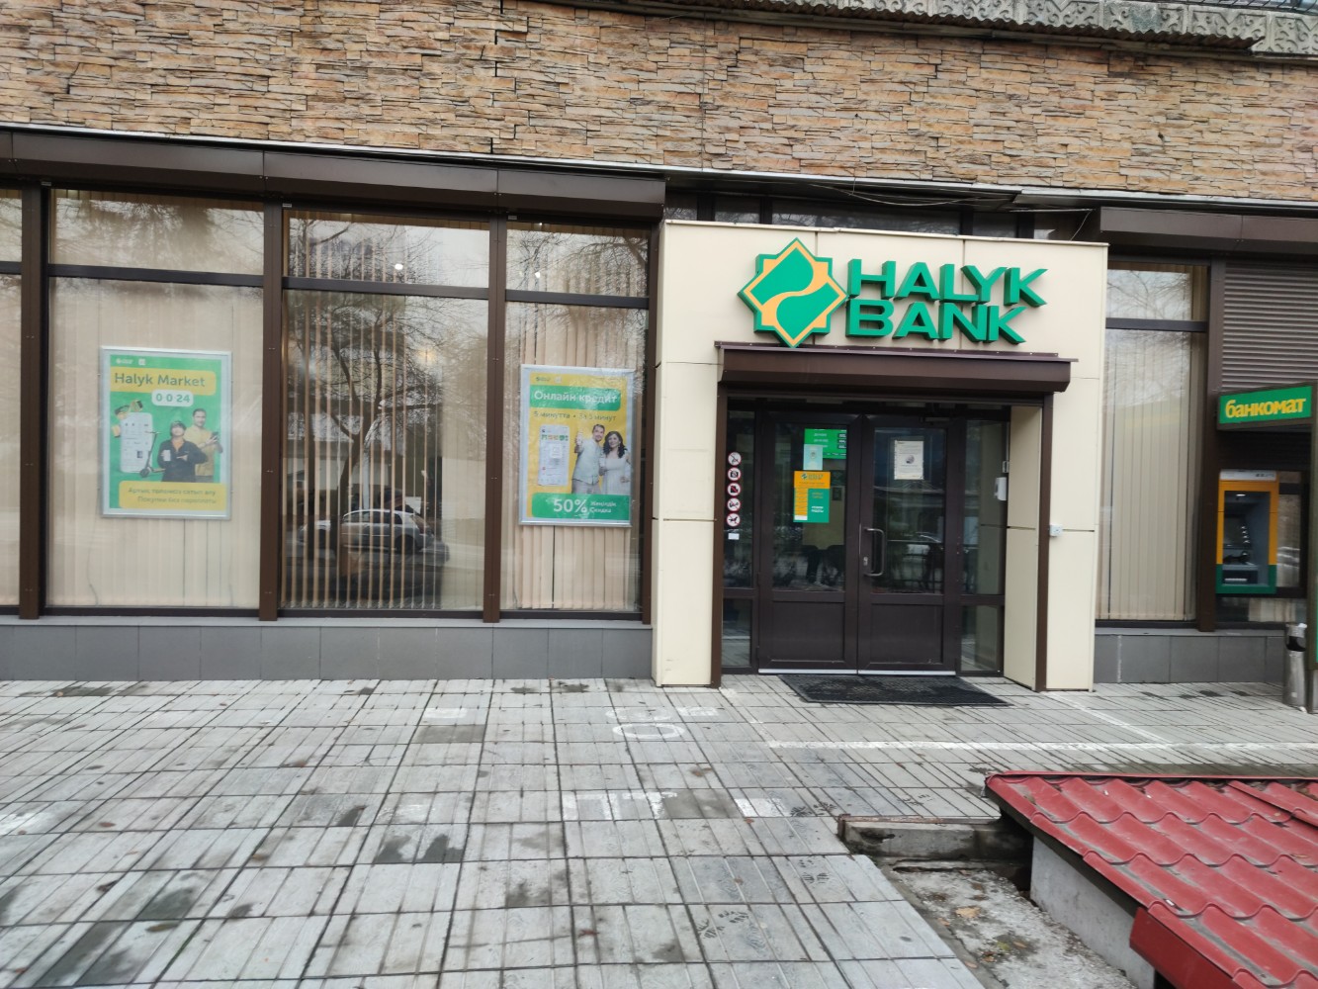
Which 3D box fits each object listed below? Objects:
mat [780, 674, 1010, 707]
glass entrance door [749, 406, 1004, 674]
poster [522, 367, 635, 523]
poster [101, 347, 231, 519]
[{"bbox_3d":[1.698,1.438,6.774,1.411,0.020,0.882,1,1,-7],"label":"mat"},{"bbox_3d":[1.745,0.388,7.279,2.031,2.109,0.100,1,1,-7],"label":"glass entrance door"},{"bbox_3d":[-0.625,-0.361,7.002,0.859,1.212,0.040,1,1,-7],"label":"poster"},{"bbox_3d":[-3.575,-0.435,6.637,0.889,1.223,0.040,1,1,-7],"label":"poster"}]

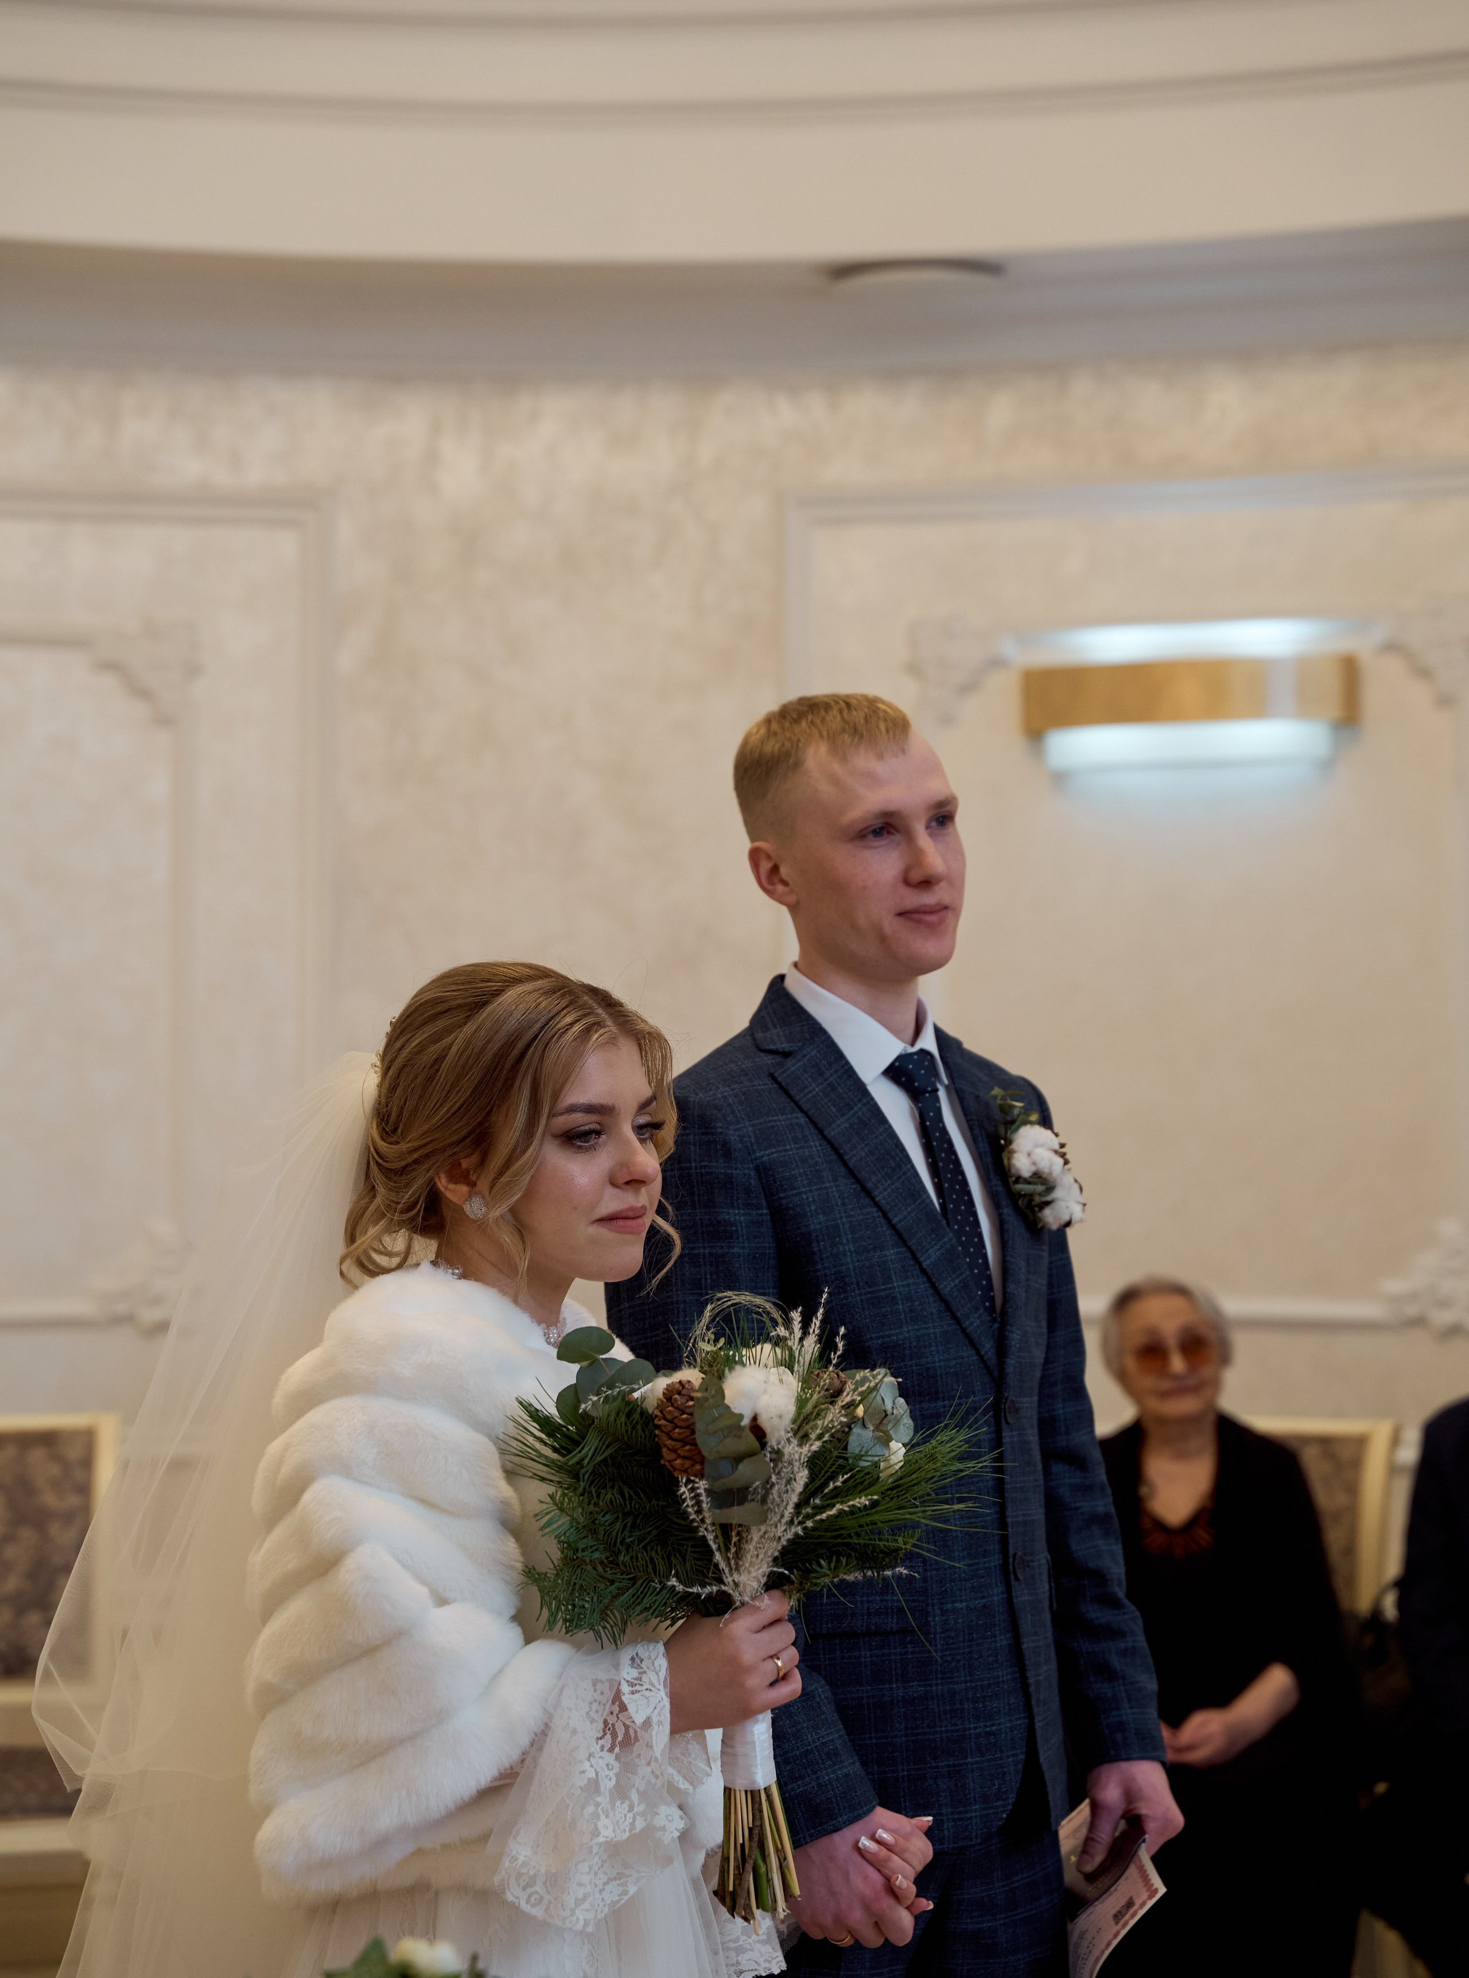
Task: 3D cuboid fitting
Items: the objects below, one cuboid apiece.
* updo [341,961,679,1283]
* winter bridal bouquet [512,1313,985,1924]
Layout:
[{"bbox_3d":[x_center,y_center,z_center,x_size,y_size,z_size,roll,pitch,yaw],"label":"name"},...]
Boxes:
[{"bbox_3d":[-0.165,0.096,3.150,0.245,0.233,0.190,0,0,40],"label":"updo"},{"bbox_3d":[0.009,0.435,3.030,0.320,0.430,0.270,0,0,-12],"label":"winter bridal bouquet"}]

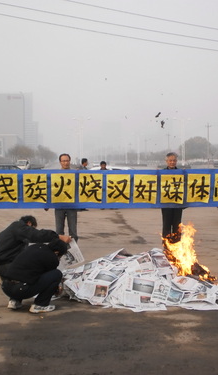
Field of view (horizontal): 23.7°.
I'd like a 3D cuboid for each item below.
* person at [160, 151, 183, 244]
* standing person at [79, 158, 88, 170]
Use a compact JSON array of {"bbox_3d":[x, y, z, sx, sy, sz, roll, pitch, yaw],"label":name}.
[{"bbox_3d":[1.081,0.278,8.871,0.540,1.730,0.380,0,3,-3],"label":"person"},{"bbox_3d":[-0.817,-0.077,17.014,0.320,1.710,0.500,0,3,6],"label":"standing person"}]

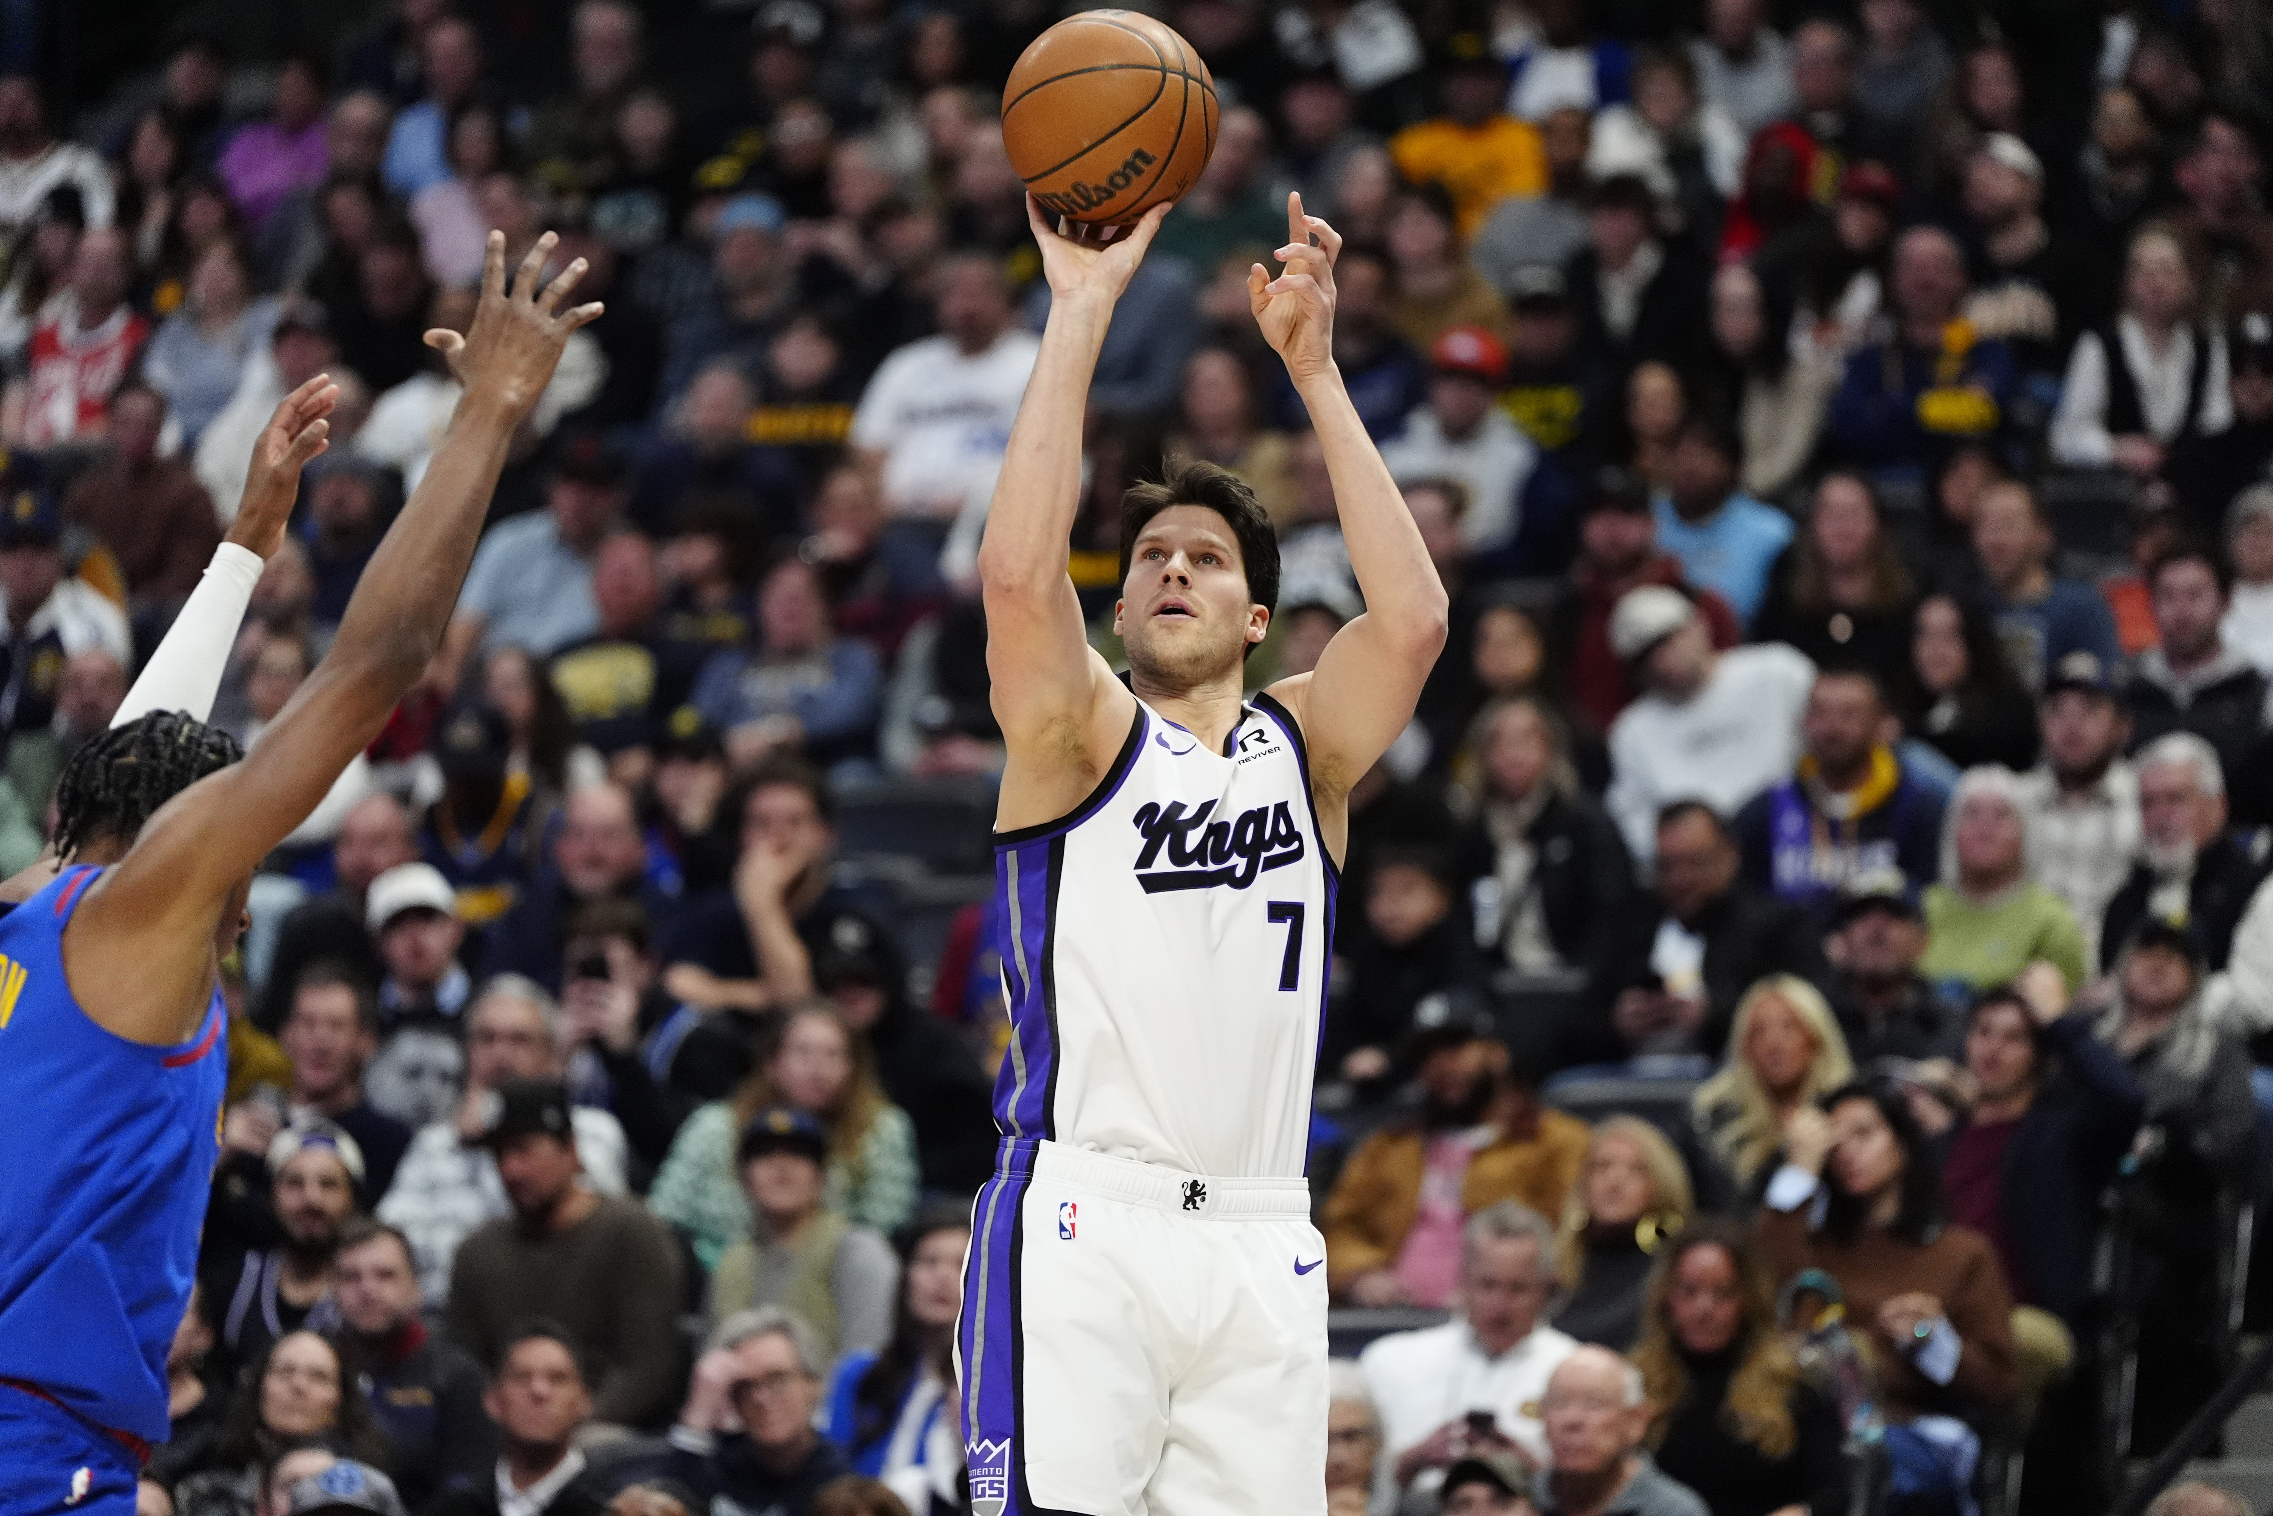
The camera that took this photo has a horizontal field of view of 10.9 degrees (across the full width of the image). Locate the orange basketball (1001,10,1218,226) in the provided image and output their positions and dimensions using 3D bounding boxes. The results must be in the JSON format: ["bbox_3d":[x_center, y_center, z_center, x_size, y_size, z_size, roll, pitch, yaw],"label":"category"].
[{"bbox_3d":[-0.029,-0.711,13.170,0.240,0.240,0.240,0,-3,0],"label":"orange basketball"}]

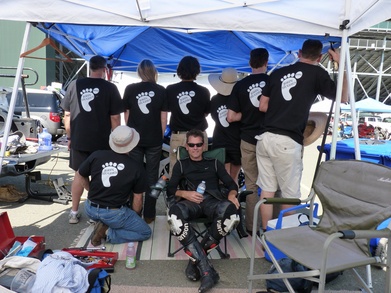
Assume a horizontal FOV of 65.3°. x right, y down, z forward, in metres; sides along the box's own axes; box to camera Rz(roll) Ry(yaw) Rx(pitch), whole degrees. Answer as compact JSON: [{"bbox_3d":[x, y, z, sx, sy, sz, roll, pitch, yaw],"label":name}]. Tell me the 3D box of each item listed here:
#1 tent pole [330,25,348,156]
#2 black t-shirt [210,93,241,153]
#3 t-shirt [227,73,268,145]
[{"bbox_3d":[1.266,-0.067,2.768,0.042,1.950,0.042,3,5,0],"label":"tent pole"},{"bbox_3d":[0.349,-0.257,3.330,0.390,0.600,0.260,2,5,3],"label":"black t-shirt"},{"bbox_3d":[0.588,-0.373,2.990,0.500,0.680,0.300,3,4,12],"label":"t-shirt"}]

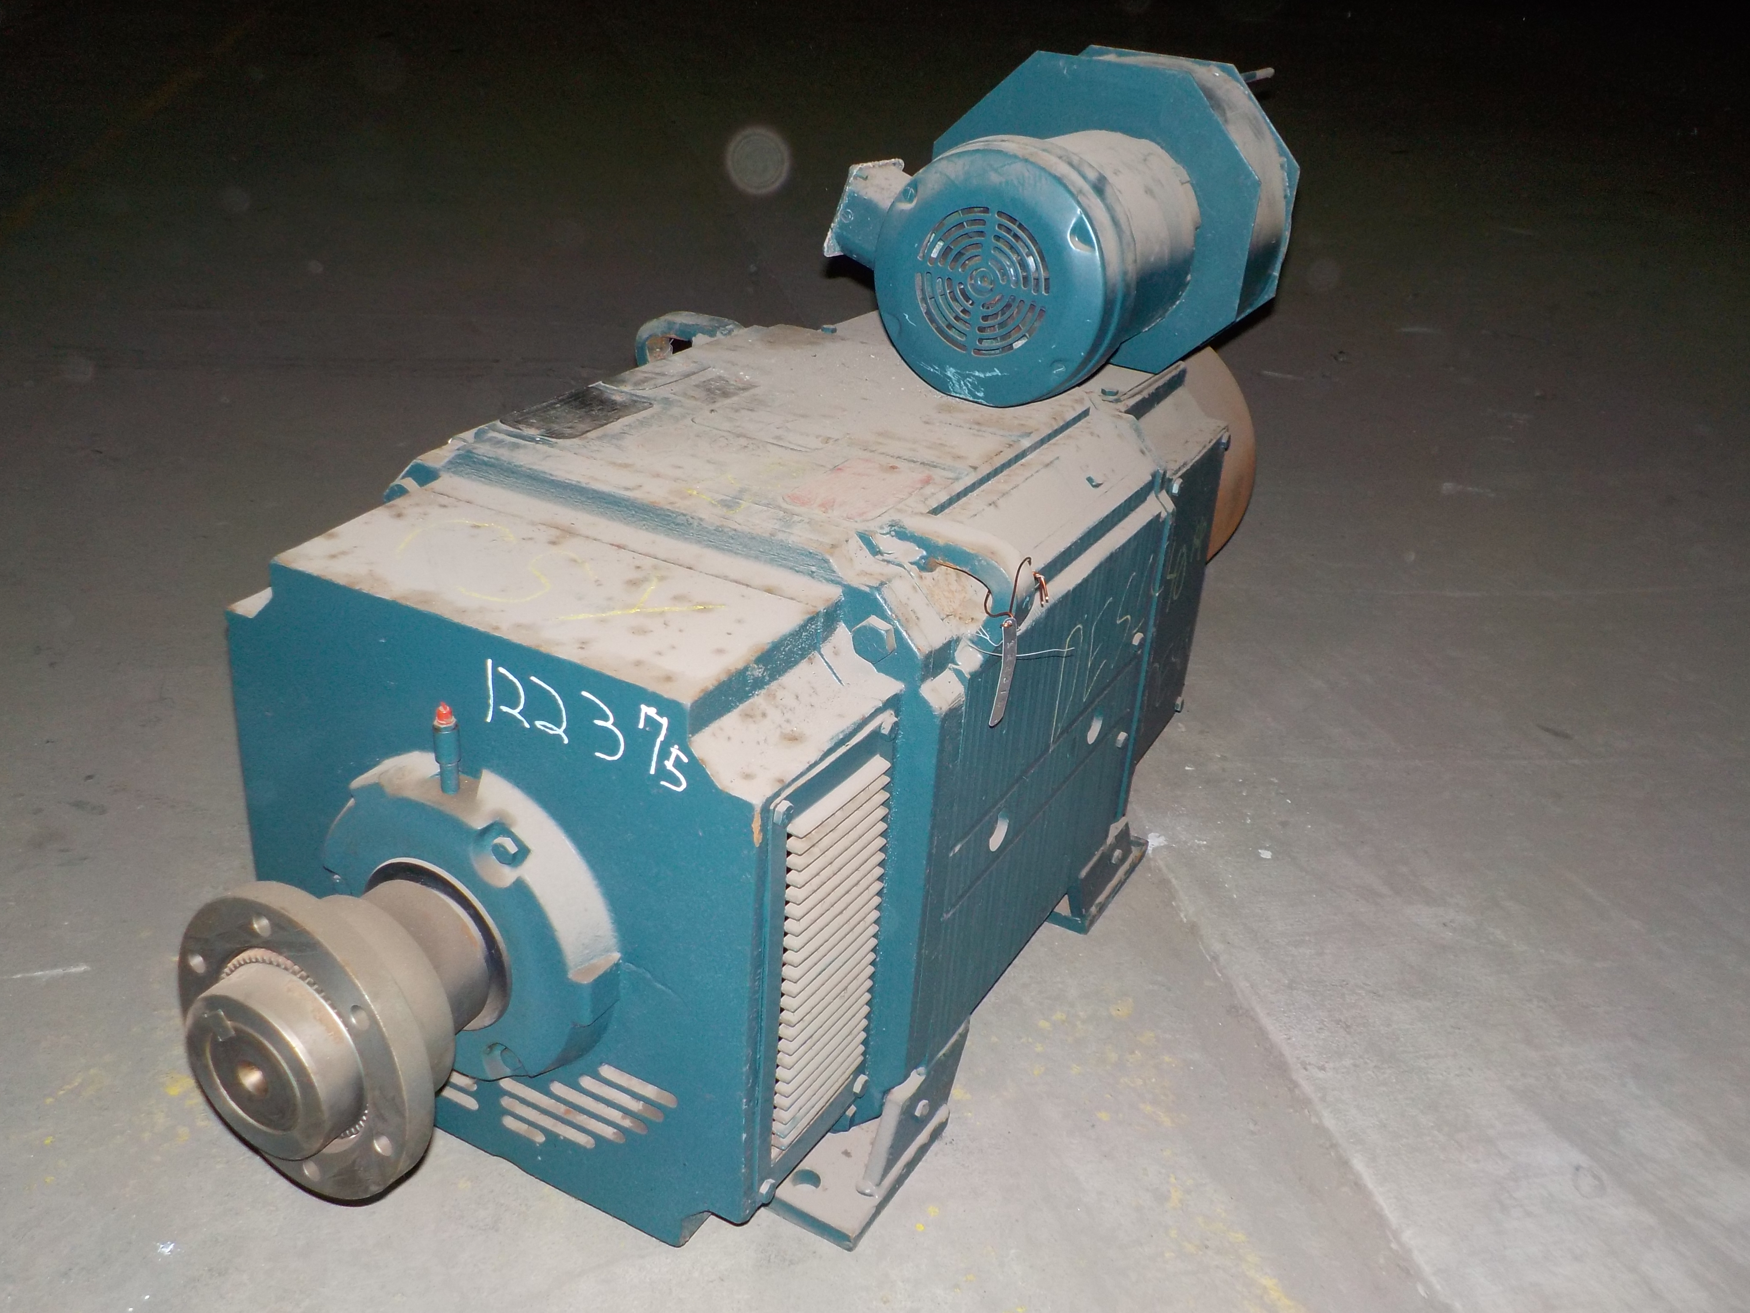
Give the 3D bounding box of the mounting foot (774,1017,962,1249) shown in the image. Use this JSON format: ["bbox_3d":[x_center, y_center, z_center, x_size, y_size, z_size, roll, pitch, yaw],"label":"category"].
[{"bbox_3d":[-0.007,0.326,1.099,0.084,0.072,0.182,17,28,25],"label":"mounting foot"}]

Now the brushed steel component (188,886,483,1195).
[{"bbox_3d":[-0.299,0.203,0.865,0.176,0.176,0.136,17,28,25],"label":"brushed steel component"}]

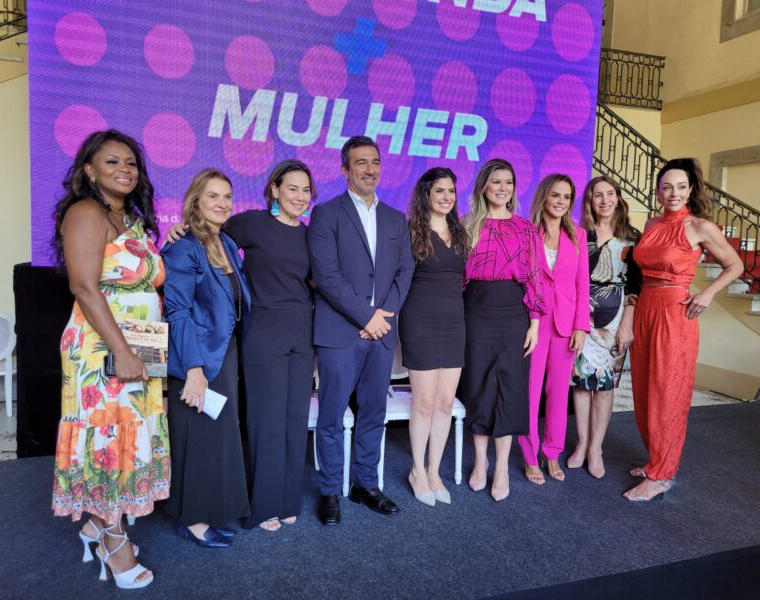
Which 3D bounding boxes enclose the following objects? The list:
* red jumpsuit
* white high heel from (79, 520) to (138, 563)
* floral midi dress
[{"bbox_3d":[1.597,0.228,3.379,0.390,1.460,0.310,6,7,44],"label":"red jumpsuit"},{"bbox_3d":[-1.104,0.961,2.429,0.215,0.190,0.090,2,5,9],"label":"white high heel"},{"bbox_3d":[-1.014,0.242,2.303,0.380,1.090,0.410,5,6,38],"label":"floral midi dress"}]

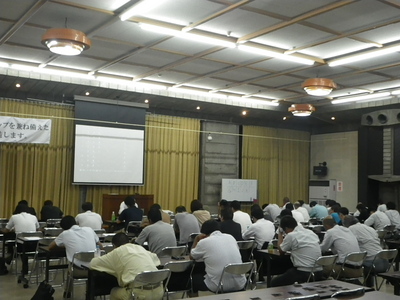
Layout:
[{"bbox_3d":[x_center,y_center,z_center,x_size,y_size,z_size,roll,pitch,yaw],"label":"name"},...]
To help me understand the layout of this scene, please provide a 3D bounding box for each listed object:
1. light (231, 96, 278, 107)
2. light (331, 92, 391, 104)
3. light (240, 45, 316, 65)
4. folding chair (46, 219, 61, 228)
[{"bbox_3d":[1.972,-1.762,17.453,2.345,0.110,0.110,4,-4,-33],"label":"light"},{"bbox_3d":[5.582,-1.815,17.011,0.130,0.100,2.420,4,-4,-34],"label":"light"},{"bbox_3d":[1.845,-2.240,11.429,2.420,0.100,0.130,4,-4,-34],"label":"light"},{"bbox_3d":[-3.335,1.957,11.057,0.460,0.760,0.470,4,-4,-33],"label":"folding chair"}]

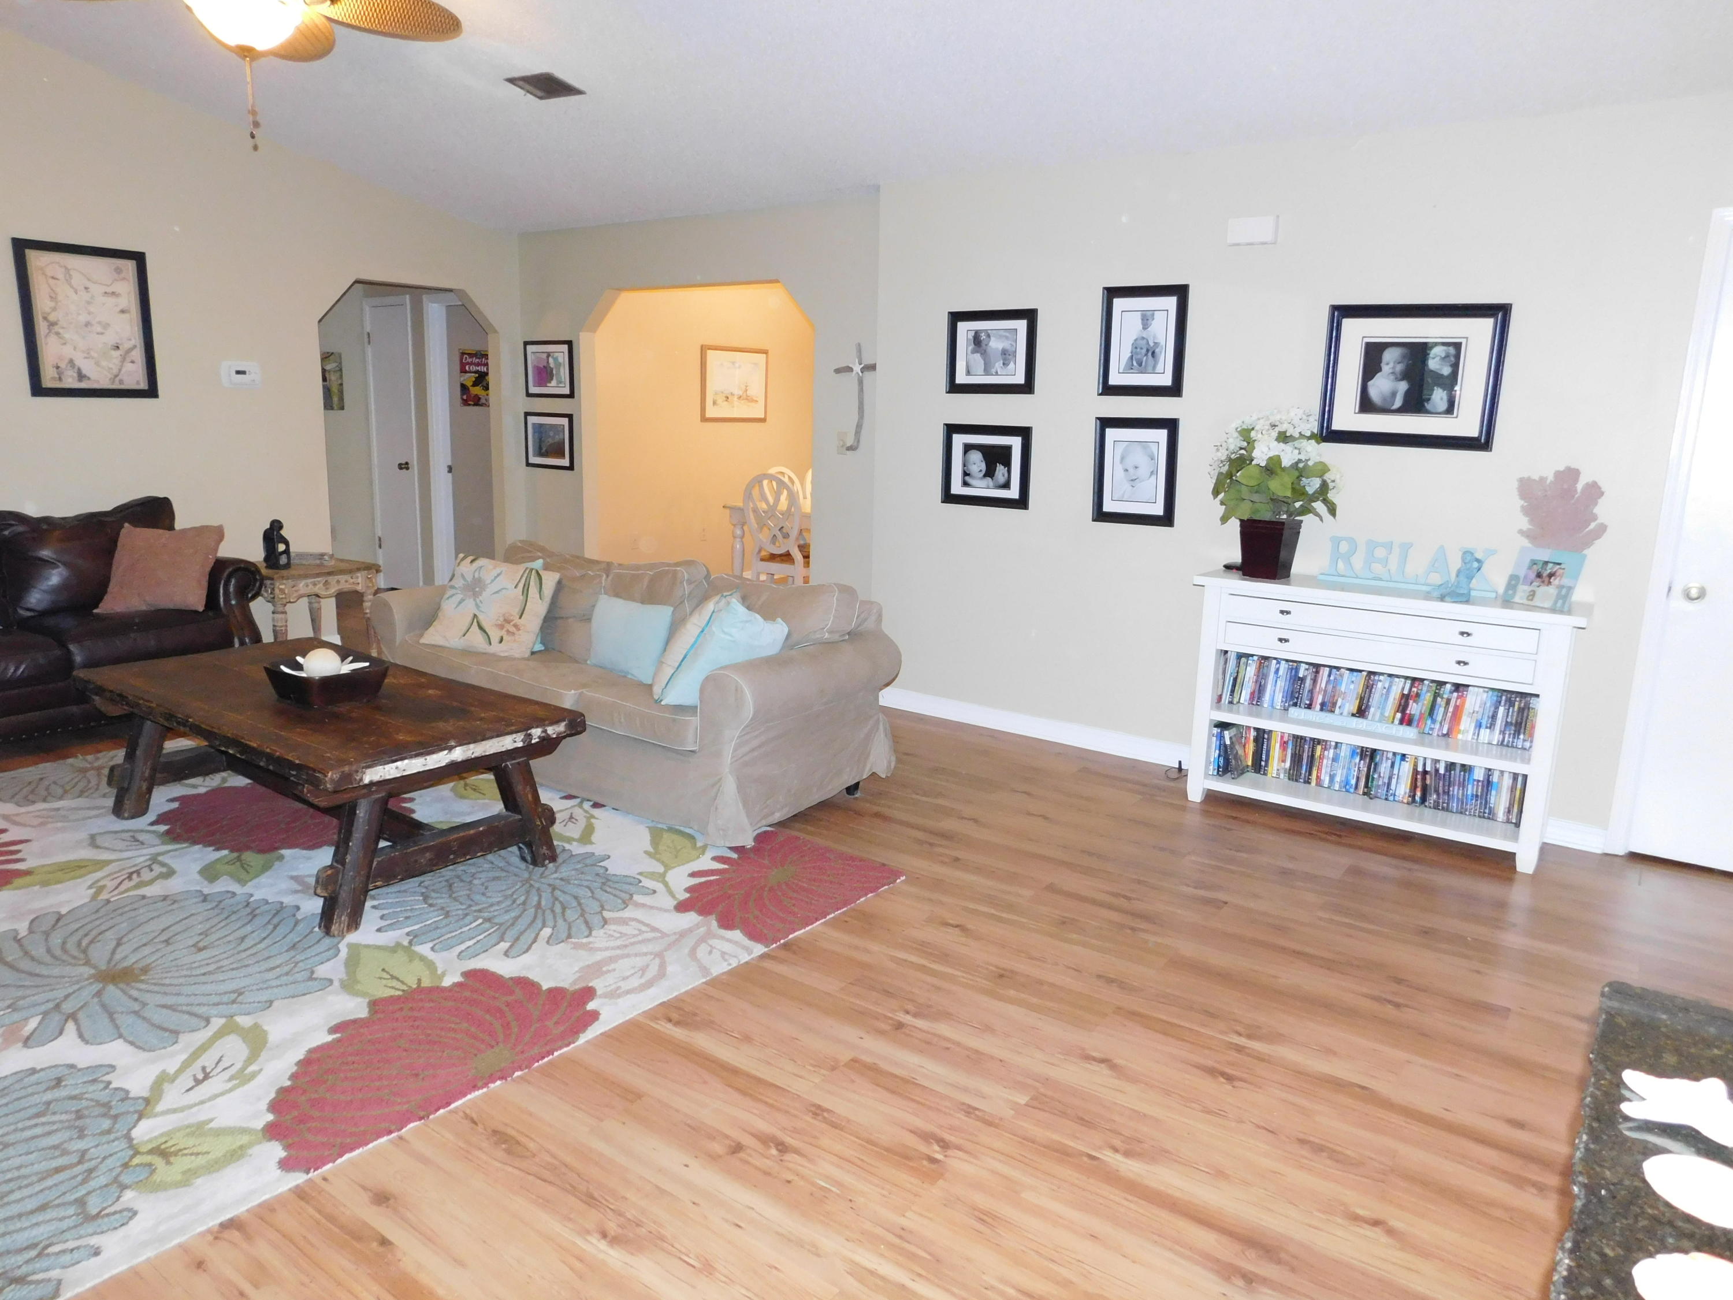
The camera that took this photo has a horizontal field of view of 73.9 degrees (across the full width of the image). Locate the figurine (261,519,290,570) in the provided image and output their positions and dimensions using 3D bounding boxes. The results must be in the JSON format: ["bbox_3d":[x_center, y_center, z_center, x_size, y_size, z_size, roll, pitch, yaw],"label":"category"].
[{"bbox_3d":[-3.063,-0.554,5.976,0.138,0.256,0.110,0,12,-7],"label":"figurine"}]

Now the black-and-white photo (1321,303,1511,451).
[{"bbox_3d":[1.957,-0.984,4.145,0.596,0.496,0.028,10,15,36],"label":"black-and-white photo"}]

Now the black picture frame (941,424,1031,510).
[{"bbox_3d":[0.548,-0.835,5.242,0.464,0.364,0.028,10,15,36],"label":"black picture frame"}]

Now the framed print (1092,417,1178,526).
[{"bbox_3d":[1.127,-0.746,4.820,0.368,0.436,0.028,10,15,36],"label":"framed print"}]

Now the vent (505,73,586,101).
[{"bbox_3d":[-1.339,-2.353,4.815,0.275,0.025,0.205,10,4,36],"label":"vent"}]

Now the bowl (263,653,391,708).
[{"bbox_3d":[-1.739,0.104,3.719,0.250,0.100,0.260,10,15,36],"label":"bowl"}]

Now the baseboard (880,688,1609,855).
[{"bbox_3d":[1.323,0.448,4.906,3.110,0.100,0.017,10,15,36],"label":"baseboard"}]

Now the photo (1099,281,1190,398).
[{"bbox_3d":[1.106,-1.240,4.629,0.362,0.430,0.027,10,14,35],"label":"photo"}]

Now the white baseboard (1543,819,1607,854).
[{"bbox_3d":[2.461,0.647,3.997,0.185,0.098,0.016,10,14,35],"label":"white baseboard"}]

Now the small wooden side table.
[{"bbox_3d":[-2.991,-0.155,6.111,0.595,0.576,0.590,10,15,36],"label":"small wooden side table"}]

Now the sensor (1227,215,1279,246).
[{"bbox_3d":[1.439,-1.570,4.311,0.185,0.100,0.045,10,14,35],"label":"sensor"}]

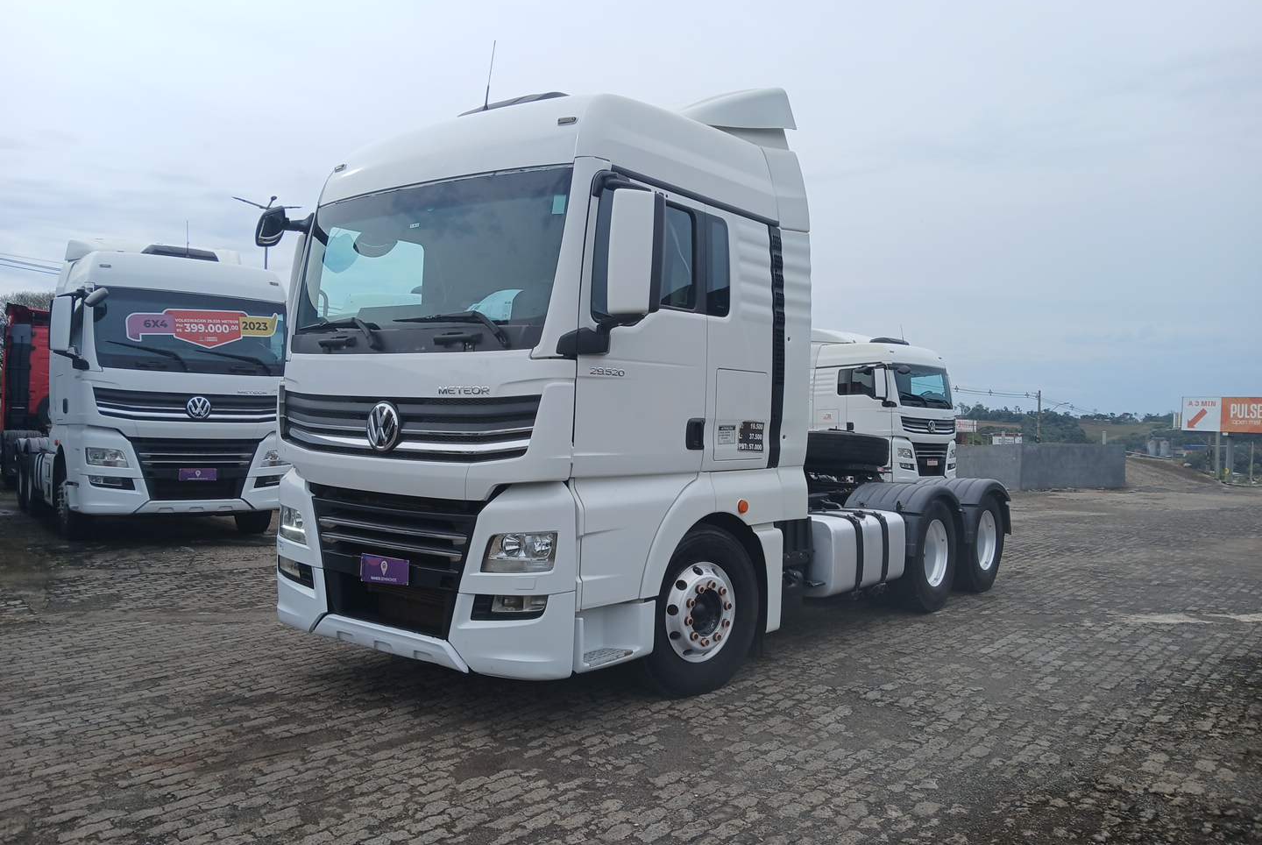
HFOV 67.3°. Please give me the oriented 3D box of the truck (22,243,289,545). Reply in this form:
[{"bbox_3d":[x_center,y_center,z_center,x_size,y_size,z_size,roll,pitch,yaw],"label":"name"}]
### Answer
[{"bbox_3d":[-7.248,-0.554,14.054,2.620,3.760,7.190,1,0,-37],"label":"truck"}]

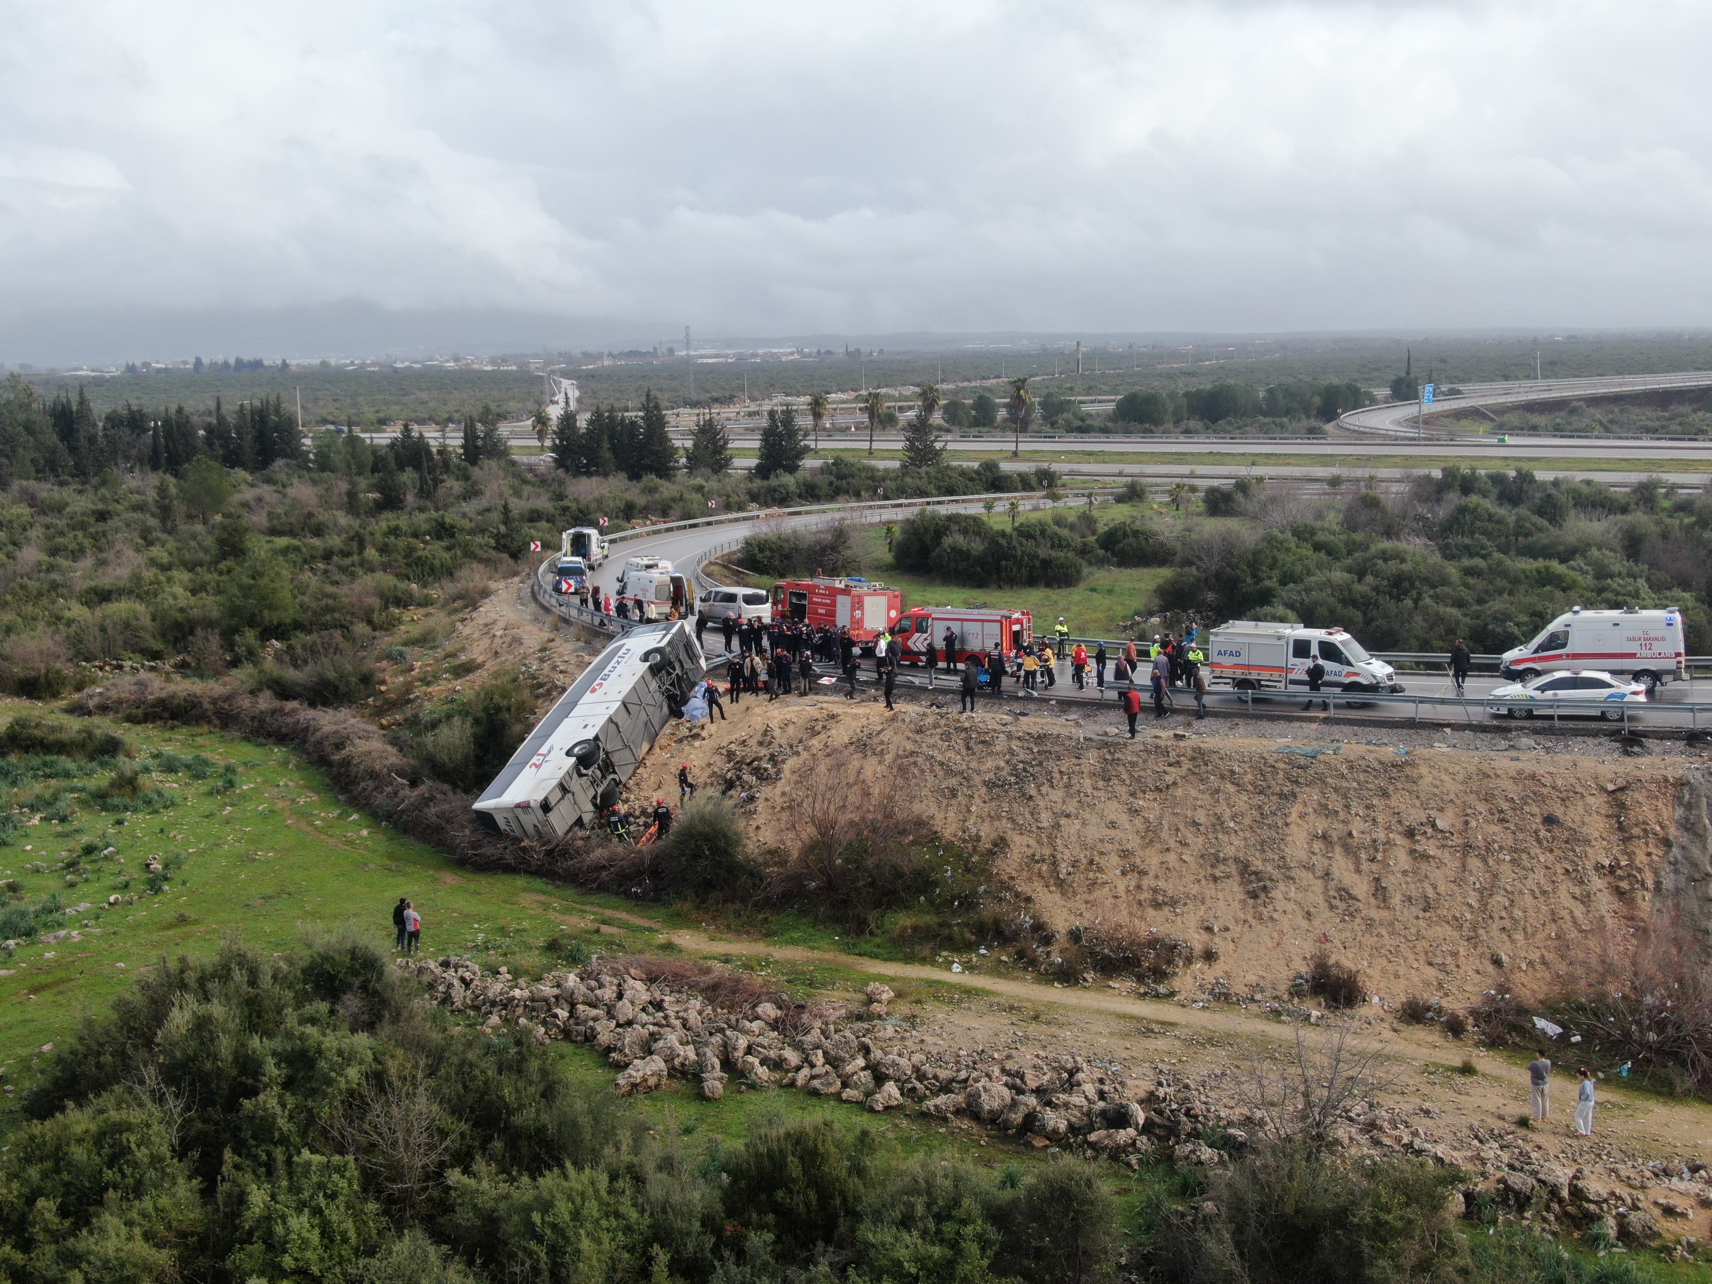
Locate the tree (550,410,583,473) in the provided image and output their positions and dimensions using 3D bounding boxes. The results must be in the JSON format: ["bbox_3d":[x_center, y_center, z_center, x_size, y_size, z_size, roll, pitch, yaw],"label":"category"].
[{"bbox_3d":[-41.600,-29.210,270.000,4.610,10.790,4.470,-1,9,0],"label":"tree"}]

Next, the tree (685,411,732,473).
[{"bbox_3d":[-20.920,-28.250,266.000,6.820,9.600,6.610,-1,9,0],"label":"tree"}]

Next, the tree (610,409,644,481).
[{"bbox_3d":[-32.130,-27.810,264.000,4.700,10.180,4.560,-1,9,0],"label":"tree"}]

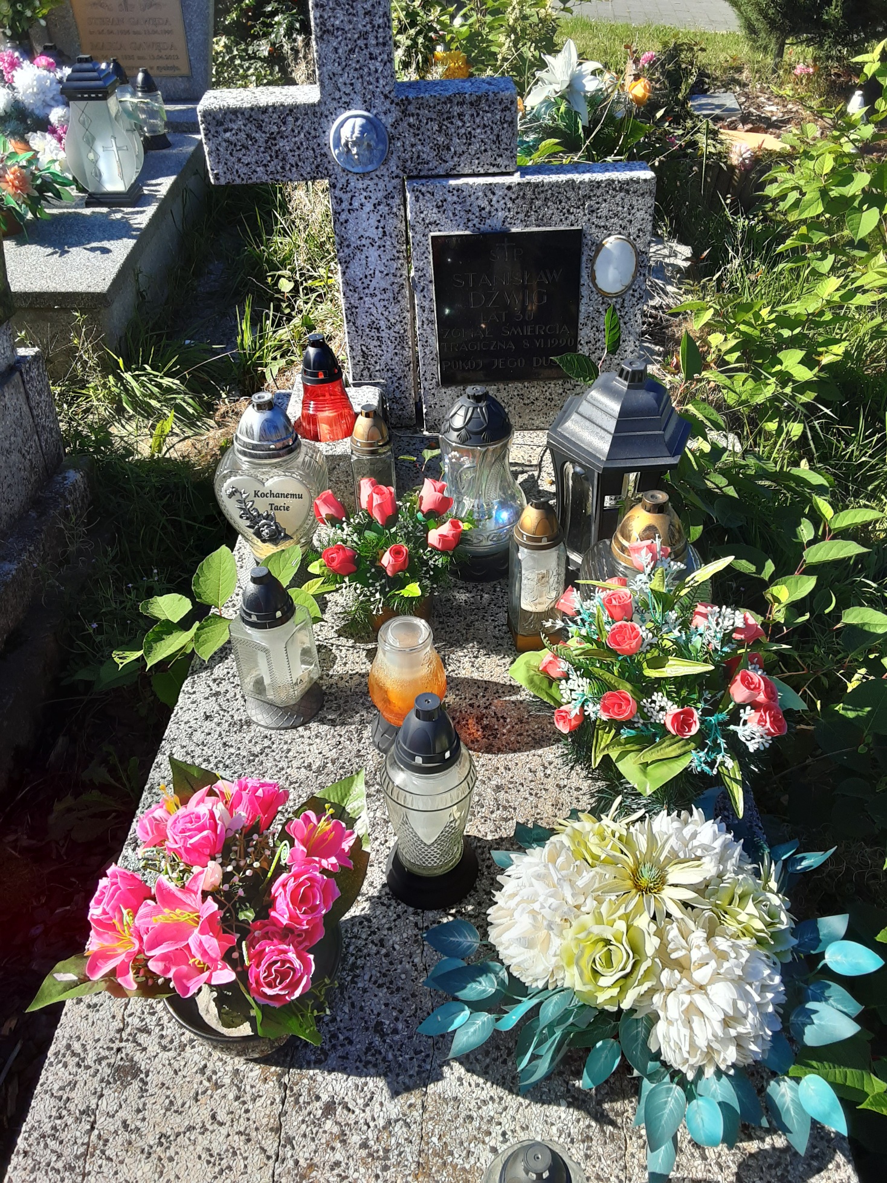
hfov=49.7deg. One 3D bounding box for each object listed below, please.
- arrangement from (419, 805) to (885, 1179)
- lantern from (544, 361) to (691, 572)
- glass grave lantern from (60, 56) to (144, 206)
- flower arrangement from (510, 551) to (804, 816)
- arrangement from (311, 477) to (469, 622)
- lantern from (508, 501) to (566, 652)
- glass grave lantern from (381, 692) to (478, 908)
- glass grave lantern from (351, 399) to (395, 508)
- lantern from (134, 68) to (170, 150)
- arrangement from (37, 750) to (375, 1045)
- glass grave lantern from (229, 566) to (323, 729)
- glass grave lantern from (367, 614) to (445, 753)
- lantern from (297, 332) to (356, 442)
[{"bbox_3d":[0.220,0.378,0.989,0.473,0.239,0.385,-1,38,3],"label":"arrangement"},{"bbox_3d":[0.300,-0.208,1.615,0.244,0.384,0.213,-5,38,-3],"label":"lantern"},{"bbox_3d":[-1.090,-1.459,3.021,0.208,0.401,0.198,-5,39,-4],"label":"glass grave lantern"},{"bbox_3d":[0.288,0.111,1.298,0.381,0.270,0.371,-1,38,3],"label":"flower arrangement"},{"bbox_3d":[-0.082,-0.044,1.526,0.247,0.270,0.242,-1,38,3],"label":"arrangement"},{"bbox_3d":[0.151,-0.031,1.502,0.079,0.258,0.079,-4,38,-1],"label":"lantern"},{"bbox_3d":[-0.017,0.236,1.135,0.120,0.299,0.120,-1,38,3],"label":"glass grave lantern"},{"bbox_3d":[-0.127,-0.224,1.771,0.076,0.258,0.076,-1,38,3],"label":"glass grave lantern"},{"bbox_3d":[-1.125,-1.838,3.625,0.117,0.249,0.117,-1,38,3],"label":"lantern"},{"bbox_3d":[-0.230,0.334,1.067,0.299,0.247,0.330,-1,38,3],"label":"arrangement"},{"bbox_3d":[-0.251,0.071,1.409,0.123,0.247,0.123,18,43,25],"label":"glass grave lantern"},{"bbox_3d":[-0.045,0.130,1.366,0.122,0.188,0.122,-1,38,3],"label":"glass grave lantern"},{"bbox_3d":[-0.239,-0.413,1.891,0.132,0.193,0.132,-1,38,3],"label":"lantern"}]

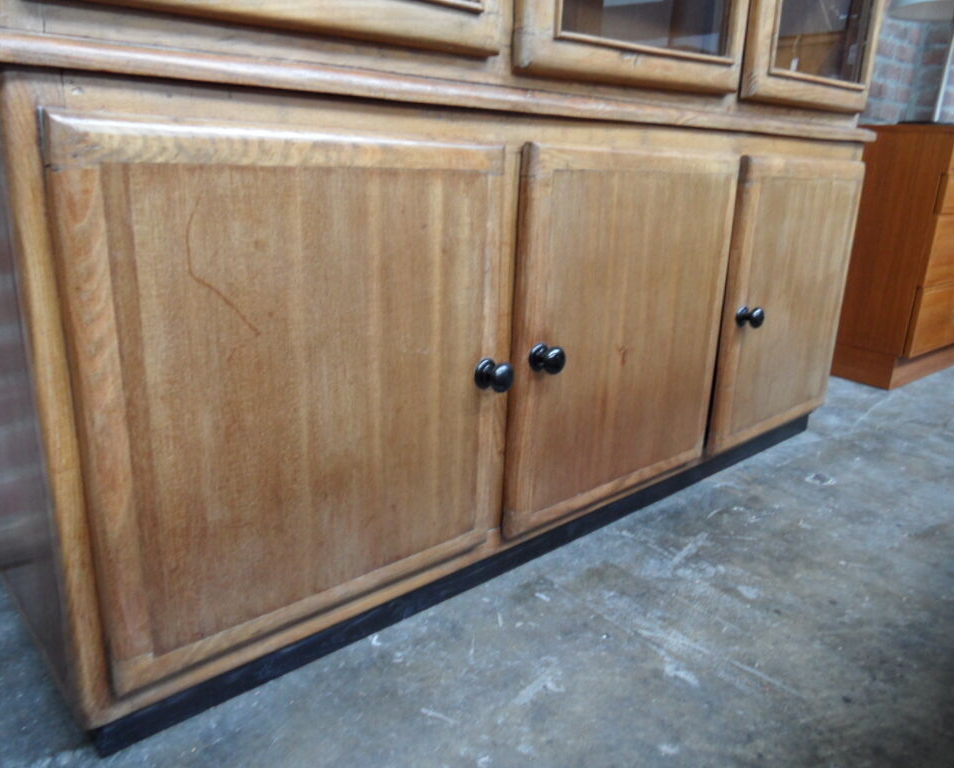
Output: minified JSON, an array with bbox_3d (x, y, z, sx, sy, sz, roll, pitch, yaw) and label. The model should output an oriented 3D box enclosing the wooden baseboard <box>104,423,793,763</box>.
[{"bbox_3d":[0.216,0.246,1.337,1.704,0.043,0.030,-13,23,-39],"label":"wooden baseboard"}]

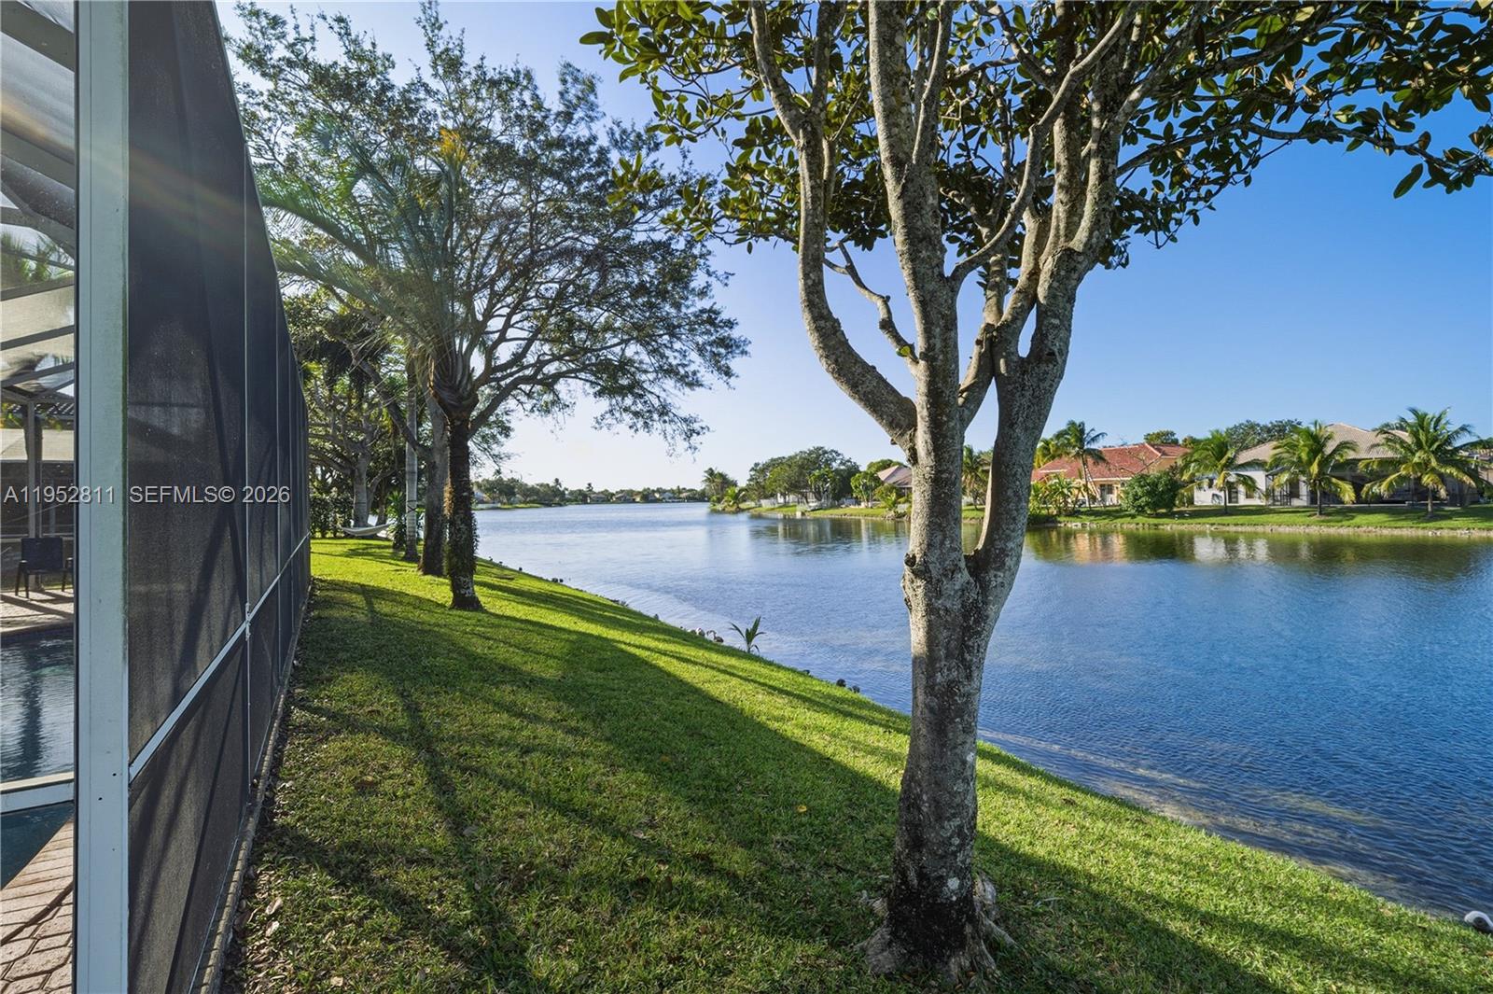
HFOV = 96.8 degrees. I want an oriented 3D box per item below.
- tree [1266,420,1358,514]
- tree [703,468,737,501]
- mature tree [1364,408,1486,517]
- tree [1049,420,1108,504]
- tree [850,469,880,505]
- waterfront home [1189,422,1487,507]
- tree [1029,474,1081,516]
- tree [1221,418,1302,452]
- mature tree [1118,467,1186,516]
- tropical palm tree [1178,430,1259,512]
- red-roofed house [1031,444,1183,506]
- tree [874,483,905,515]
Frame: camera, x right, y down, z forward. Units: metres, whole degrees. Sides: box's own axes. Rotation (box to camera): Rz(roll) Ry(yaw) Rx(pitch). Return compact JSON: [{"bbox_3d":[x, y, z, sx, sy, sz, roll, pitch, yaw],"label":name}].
[{"bbox_3d":[41.380,-2.110,48.500,5.280,6.950,5.280,0,0,40],"label":"tree"},{"bbox_3d":[-4.550,-1.820,115.000,6.240,6.670,6.240,0,0,-2],"label":"tree"},{"bbox_3d":[46.580,-2.340,45.500,6.050,7.560,6.050,0,0,-44],"label":"mature tree"},{"bbox_3d":[32.890,-3.220,65.500,5.200,8.640,5.200,0,0,27],"label":"tree"},{"bbox_3d":[15.530,-1.190,87.000,4.030,4.820,4.030,0,0,10],"label":"tree"},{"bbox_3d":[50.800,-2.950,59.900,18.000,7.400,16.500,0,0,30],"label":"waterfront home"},{"bbox_3d":[28.610,-0.220,61.500,4.440,3.780,4.440,0,0,25],"label":"tree"},{"bbox_3d":[62.190,-4.230,80.000,9.500,10.260,9.500,0,0,38],"label":"tree"},{"bbox_3d":[34.440,-0.470,56.500,5.070,3.920,5.070,0,0,31],"label":"mature tree"},{"bbox_3d":[37.300,-2.020,52.300,5.250,6.530,5.250,0,0,36],"label":"tropical palm tree"},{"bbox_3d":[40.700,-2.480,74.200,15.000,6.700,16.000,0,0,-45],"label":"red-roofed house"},{"bbox_3d":[15.620,0.190,72.500,3.470,3.570,3.470,0,0,12],"label":"tree"}]

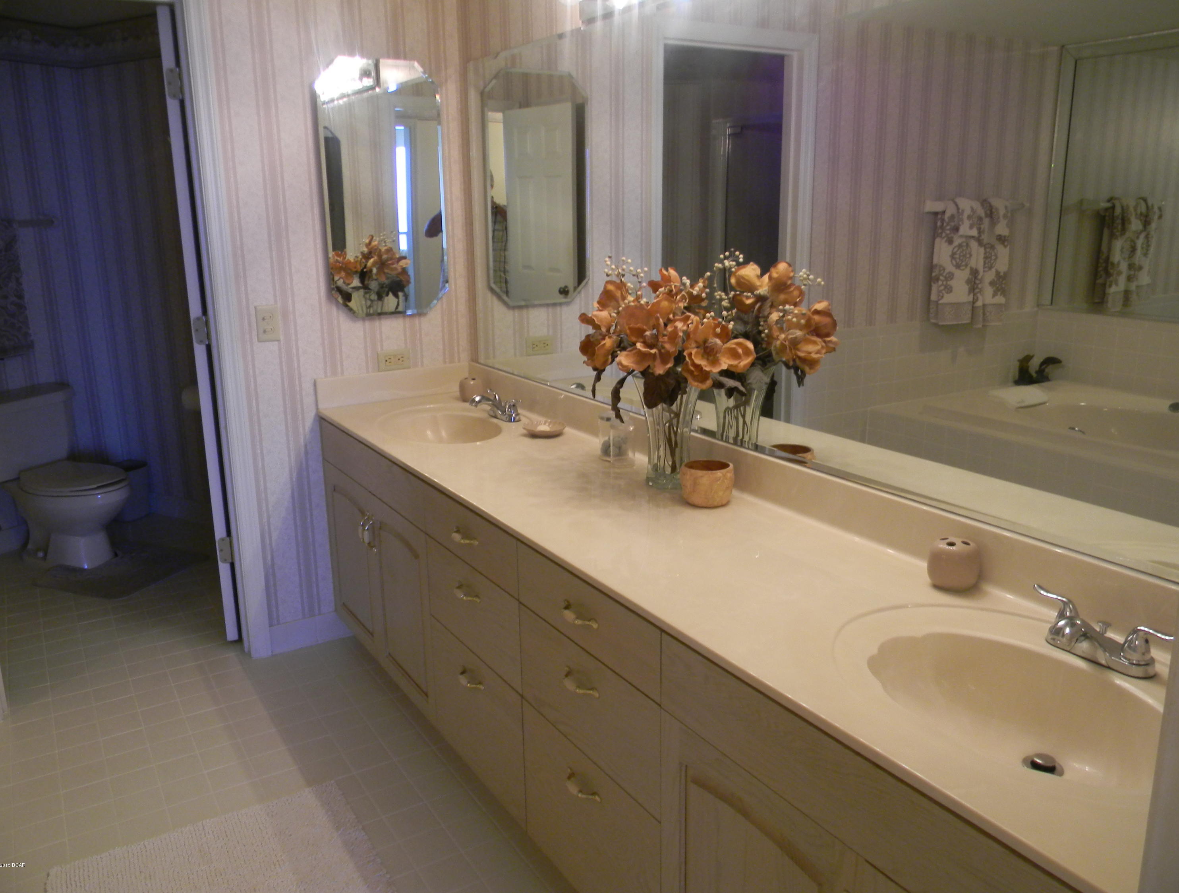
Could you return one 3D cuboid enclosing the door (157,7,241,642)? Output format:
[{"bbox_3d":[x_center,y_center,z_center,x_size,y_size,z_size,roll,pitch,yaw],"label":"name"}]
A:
[{"bbox_3d":[-1.335,-0.395,3.429,0.037,2.030,0.711,-4,14,-13],"label":"door"}]

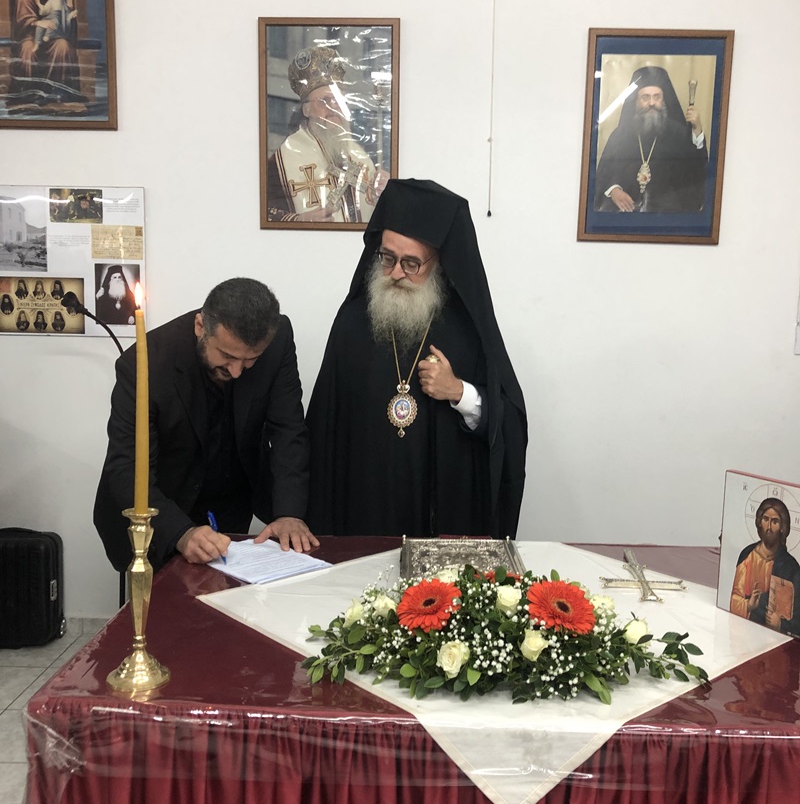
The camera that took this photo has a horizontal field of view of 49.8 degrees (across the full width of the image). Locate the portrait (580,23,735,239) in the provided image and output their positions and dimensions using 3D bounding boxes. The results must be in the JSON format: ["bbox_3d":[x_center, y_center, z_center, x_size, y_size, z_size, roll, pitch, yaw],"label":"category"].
[{"bbox_3d":[0.980,-1.014,3.325,0.545,0.795,0.025,2,8,2],"label":"portrait"}]

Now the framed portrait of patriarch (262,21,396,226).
[{"bbox_3d":[-0.273,-1.067,3.349,0.540,0.792,0.025,1,9,2],"label":"framed portrait of patriarch"}]

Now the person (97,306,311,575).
[{"bbox_3d":[-0.526,0.387,2.414,0.580,1.450,0.700,-1,6,-14],"label":"person"}]

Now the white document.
[{"bbox_3d":[-0.346,0.383,2.121,0.220,0.012,0.297,-4,8,-41],"label":"white document"}]

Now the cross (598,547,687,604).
[{"bbox_3d":[0.551,0.399,1.985,0.188,0.036,0.315,1,6,5],"label":"cross"}]

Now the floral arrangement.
[{"bbox_3d":[0.194,0.378,1.569,0.685,0.155,0.400,1,6,2],"label":"floral arrangement"}]

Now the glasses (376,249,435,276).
[{"bbox_3d":[0.039,-0.412,2.380,0.142,0.047,0.145,20,36,28],"label":"glasses"}]

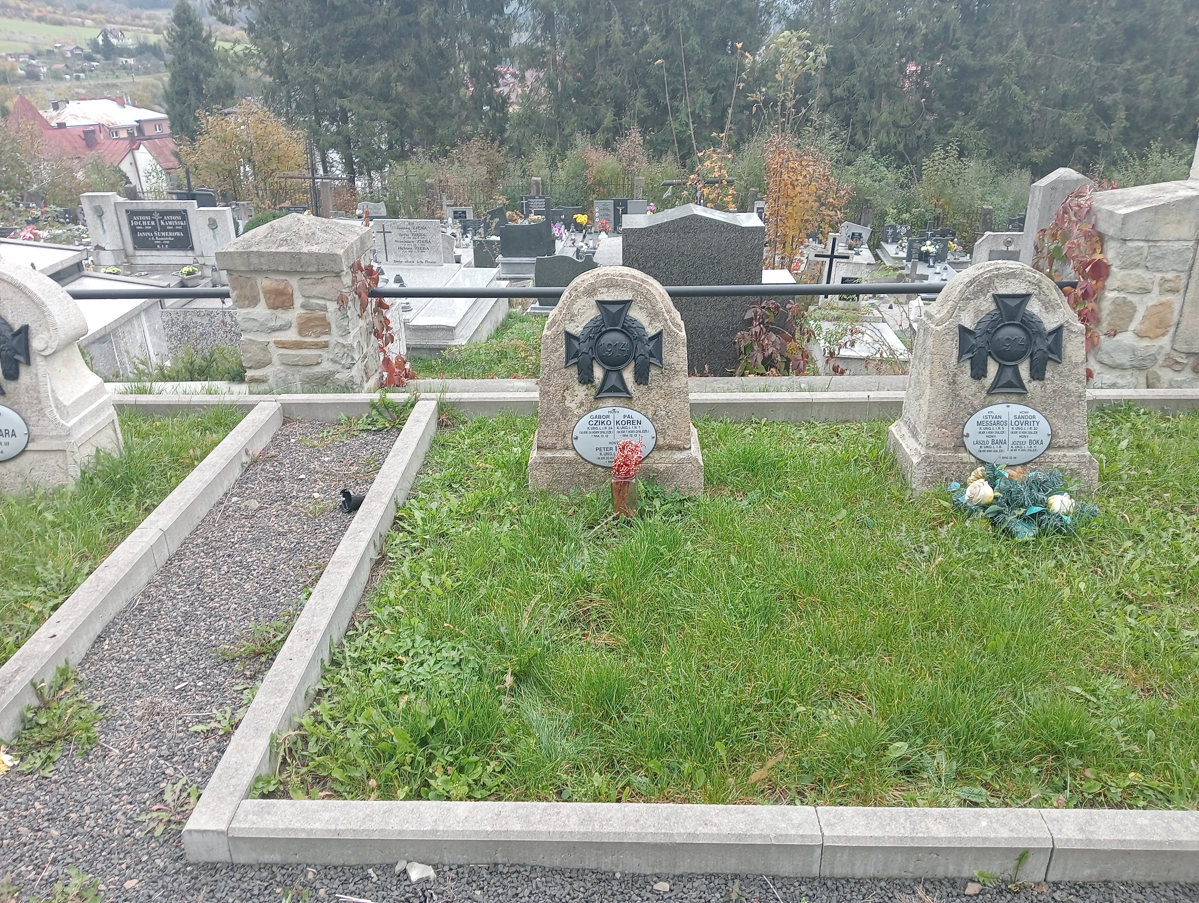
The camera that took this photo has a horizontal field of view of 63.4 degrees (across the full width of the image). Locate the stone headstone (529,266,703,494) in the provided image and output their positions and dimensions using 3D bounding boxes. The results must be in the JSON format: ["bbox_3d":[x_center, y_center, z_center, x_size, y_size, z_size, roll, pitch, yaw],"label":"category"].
[{"bbox_3d":[0.047,-0.211,2.893,0.515,0.630,0.285,0,23,2],"label":"stone headstone"}]

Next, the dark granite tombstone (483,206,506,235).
[{"bbox_3d":[-1.653,-3.692,15.556,0.398,0.457,0.120,0,23,2],"label":"dark granite tombstone"}]

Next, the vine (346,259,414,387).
[{"bbox_3d":[-0.841,-0.505,3.837,0.190,0.480,0.360,0,24,1],"label":"vine"}]

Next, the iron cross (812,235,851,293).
[{"bbox_3d":[1.792,-1.425,7.520,0.280,0.480,0.025,4,24,0],"label":"iron cross"}]

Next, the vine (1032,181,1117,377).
[{"bbox_3d":[1.813,-0.662,3.736,0.280,0.660,0.420,0,24,1],"label":"vine"}]

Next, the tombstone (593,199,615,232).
[{"bbox_3d":[0.085,-4.021,16.547,0.374,0.517,0.100,0,23,2],"label":"tombstone"}]

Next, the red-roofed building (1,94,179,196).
[{"bbox_3d":[-70.234,-41.992,135.000,17.000,11.500,15.000,7,24,18],"label":"red-roofed building"}]

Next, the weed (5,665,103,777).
[{"bbox_3d":[-1.128,0.540,2.030,0.145,0.070,0.290,0,24,1],"label":"weed"}]

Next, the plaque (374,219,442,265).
[{"bbox_3d":[-1.773,-1.953,9.047,0.626,0.432,0.100,1,23,5],"label":"plaque"}]

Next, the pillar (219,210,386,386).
[{"bbox_3d":[-1.147,-0.609,3.849,0.475,0.670,0.530,0,23,2],"label":"pillar"}]

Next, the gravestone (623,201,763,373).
[{"bbox_3d":[0.400,-0.678,4.342,0.594,0.812,0.320,0,24,1],"label":"gravestone"}]

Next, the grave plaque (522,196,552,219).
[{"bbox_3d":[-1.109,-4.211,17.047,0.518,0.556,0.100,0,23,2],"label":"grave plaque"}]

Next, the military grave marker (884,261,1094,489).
[{"bbox_3d":[1.183,-0.222,2.864,0.520,0.630,0.285,0,23,3],"label":"military grave marker"}]

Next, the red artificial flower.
[{"bbox_3d":[0.079,0.022,2.921,0.095,0.113,0.080,0,24,1],"label":"red artificial flower"}]

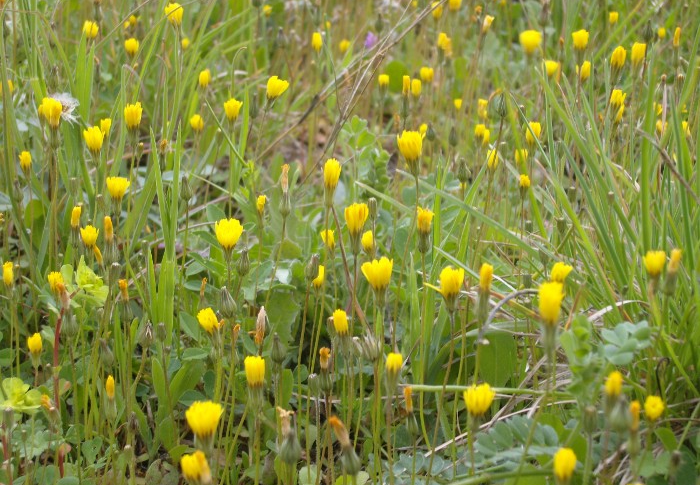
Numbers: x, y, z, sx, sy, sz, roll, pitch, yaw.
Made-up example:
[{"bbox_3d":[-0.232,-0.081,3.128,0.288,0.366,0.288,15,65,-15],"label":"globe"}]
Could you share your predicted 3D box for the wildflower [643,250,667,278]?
[{"bbox_3d":[0.197,0.014,1.071,0.015,0.016,0.015,4,20,10],"label":"wildflower"}]

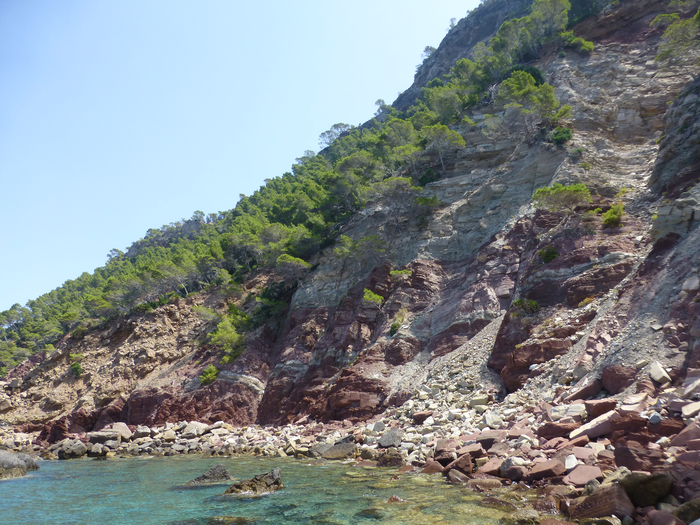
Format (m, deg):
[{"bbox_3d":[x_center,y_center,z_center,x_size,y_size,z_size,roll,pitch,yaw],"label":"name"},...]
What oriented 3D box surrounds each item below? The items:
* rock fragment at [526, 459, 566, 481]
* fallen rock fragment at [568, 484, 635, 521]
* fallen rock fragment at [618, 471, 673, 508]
[{"bbox_3d":[5.782,6.084,14.300,0.667,0.566,0.953,18,-26,-42],"label":"rock fragment"},{"bbox_3d":[5.427,5.165,10.500,0.761,0.571,1.087,18,-26,-42],"label":"fallen rock fragment"},{"bbox_3d":[6.877,5.257,11.300,0.980,0.712,0.833,-13,-23,33],"label":"fallen rock fragment"}]

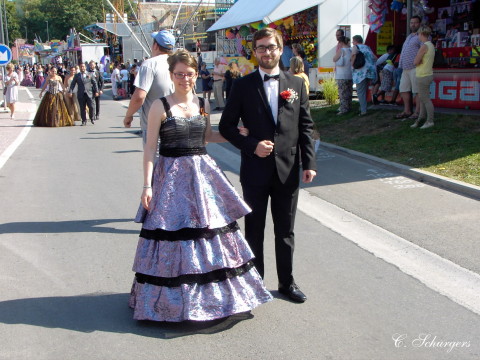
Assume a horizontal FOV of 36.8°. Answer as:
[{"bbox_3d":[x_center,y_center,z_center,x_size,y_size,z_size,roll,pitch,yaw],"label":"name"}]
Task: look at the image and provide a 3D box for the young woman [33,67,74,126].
[{"bbox_3d":[-5.380,-2.425,20.800,1.180,1.660,1.050,-3,9,-12],"label":"young woman"}]

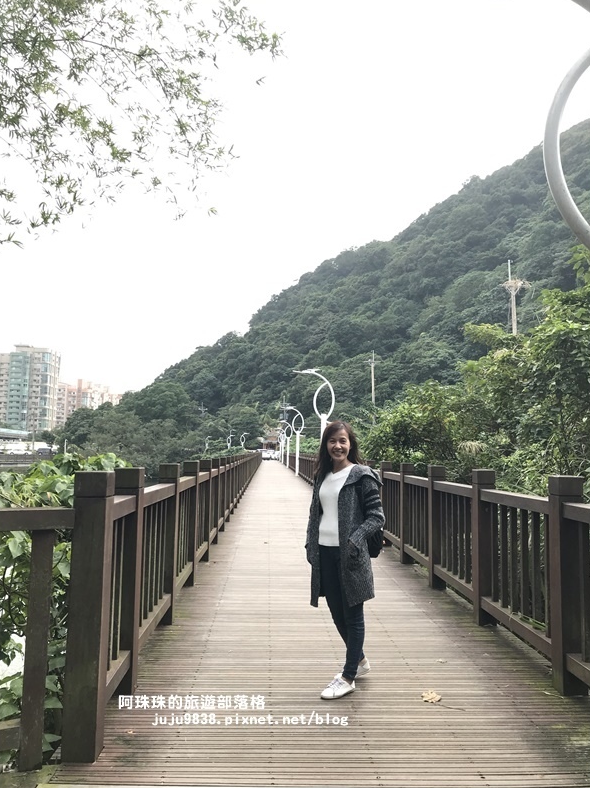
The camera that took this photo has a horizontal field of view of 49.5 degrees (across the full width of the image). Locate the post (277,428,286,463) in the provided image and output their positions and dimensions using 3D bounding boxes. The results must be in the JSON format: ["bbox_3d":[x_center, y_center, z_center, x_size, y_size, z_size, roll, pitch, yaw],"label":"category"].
[{"bbox_3d":[-1.577,5.881,71.757,1.310,3.970,0.270,1,-5,-2],"label":"post"}]

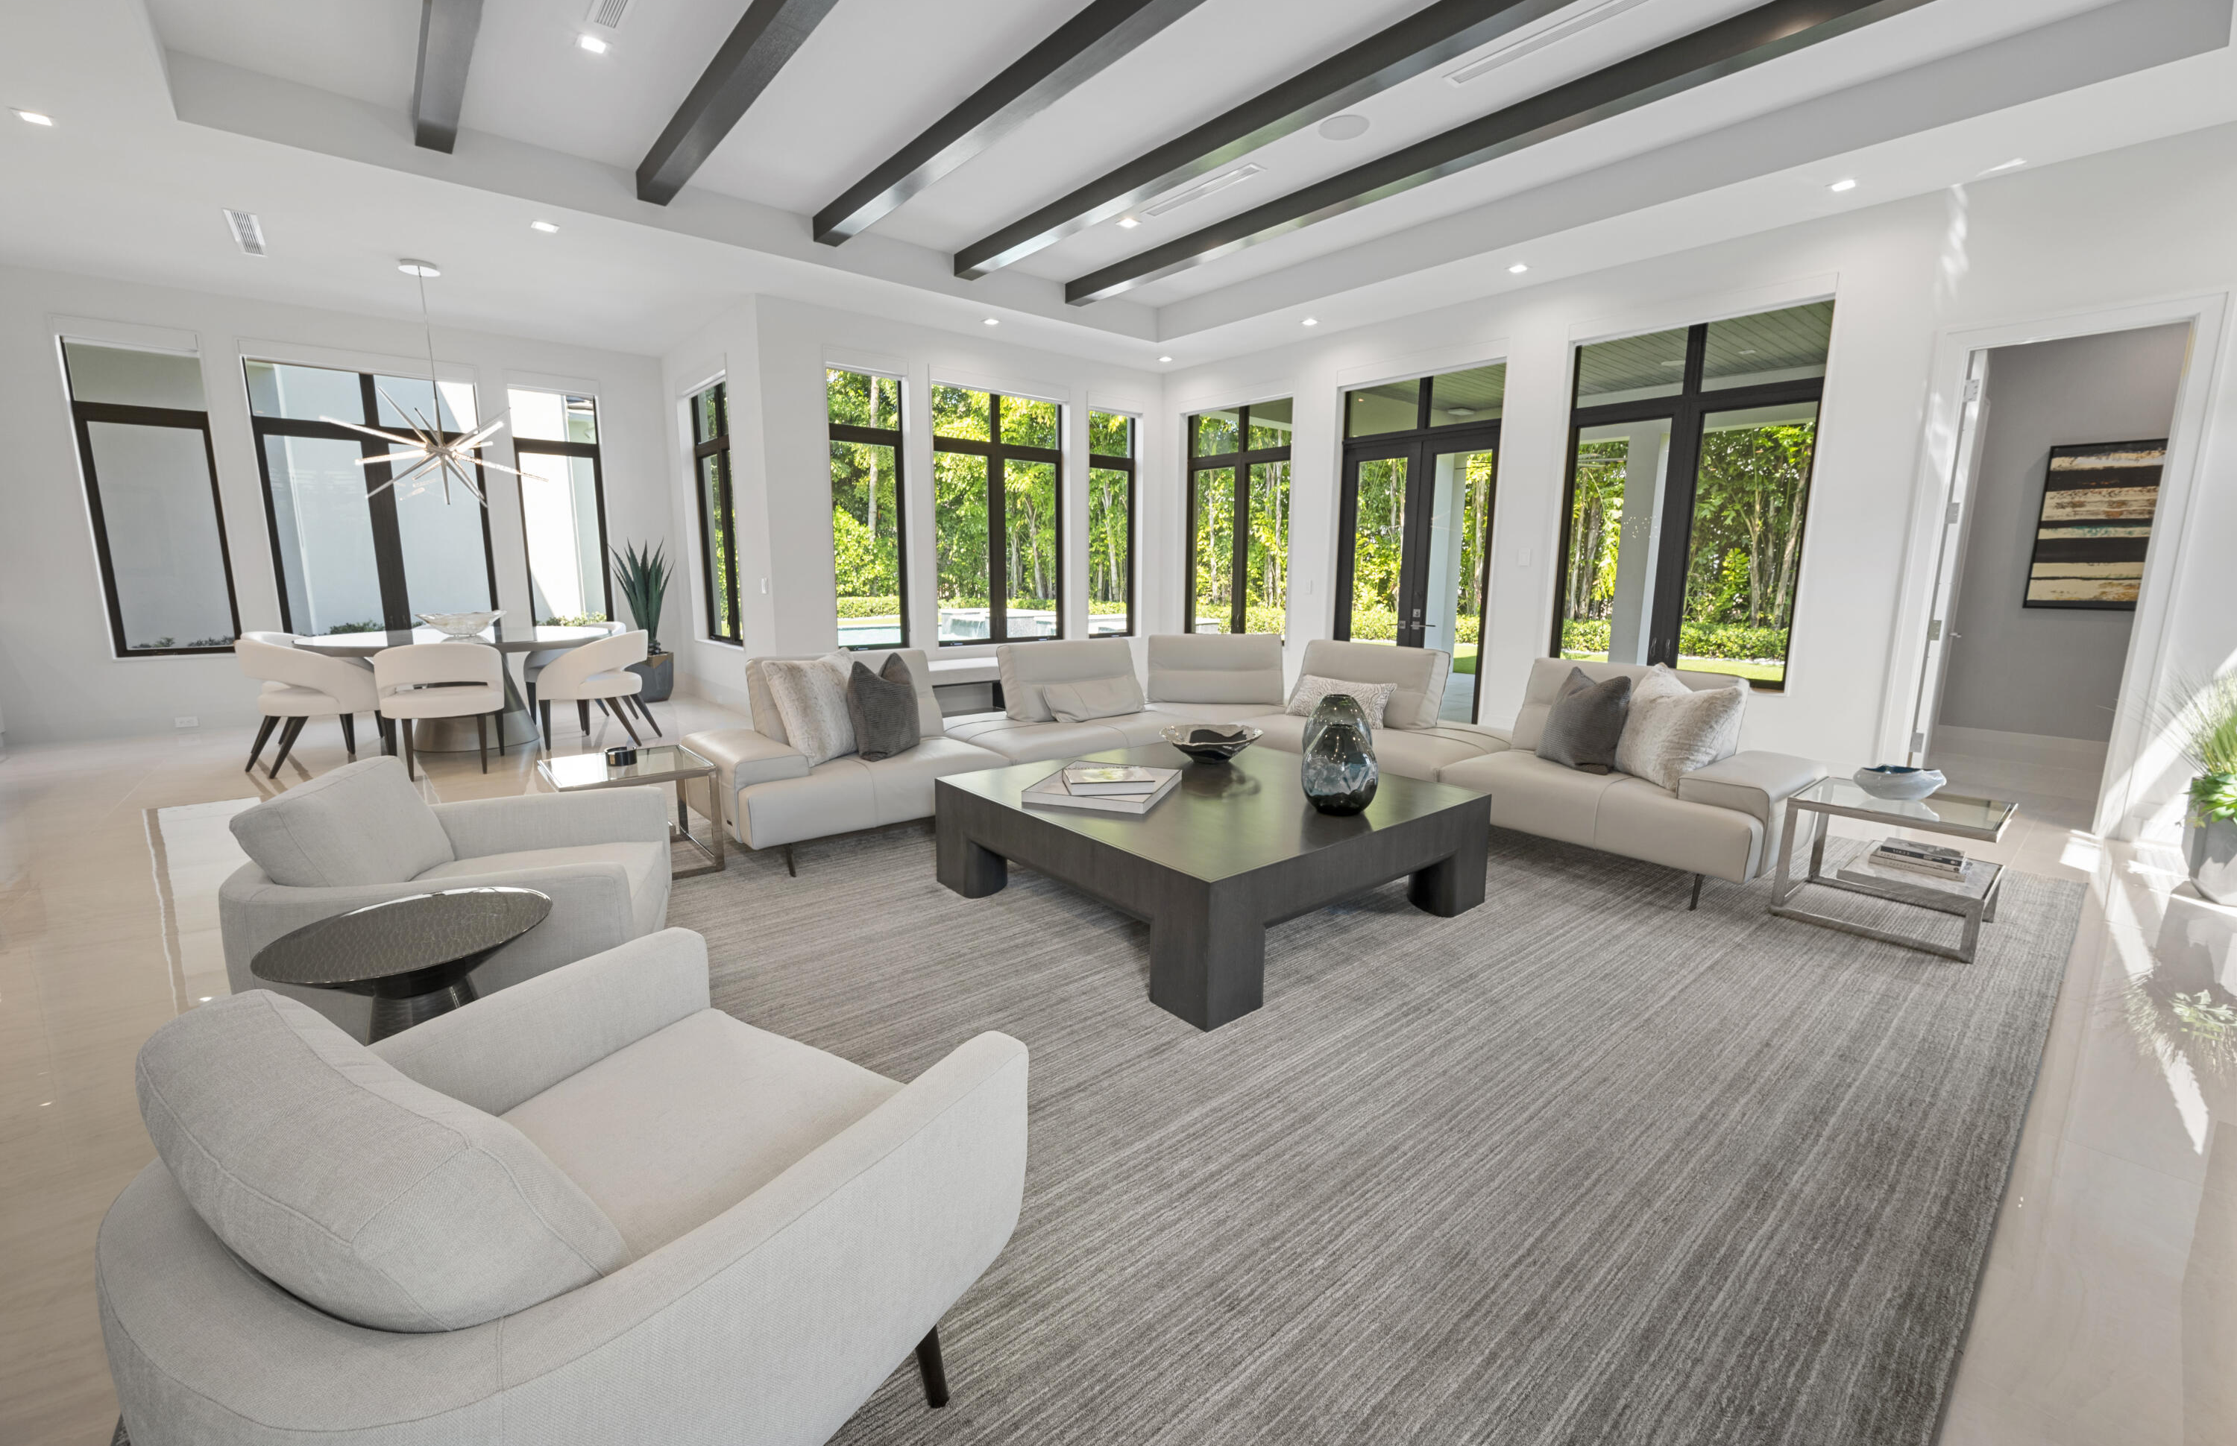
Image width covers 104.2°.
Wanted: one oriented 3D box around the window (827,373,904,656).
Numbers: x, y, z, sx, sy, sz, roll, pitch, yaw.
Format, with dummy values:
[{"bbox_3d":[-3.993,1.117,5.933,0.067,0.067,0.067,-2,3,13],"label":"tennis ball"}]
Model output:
[{"bbox_3d":[-2.040,-1.692,7.198,0.660,2.241,0.120,-8,13,-40],"label":"window"}]

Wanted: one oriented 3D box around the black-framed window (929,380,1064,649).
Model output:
[{"bbox_3d":[-1.076,-1.839,7.982,1.343,2.205,0.120,-8,12,-41],"label":"black-framed window"}]

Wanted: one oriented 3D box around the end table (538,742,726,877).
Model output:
[{"bbox_3d":[-2.143,0.408,3.816,0.594,0.444,0.627,-8,12,-41],"label":"end table"}]

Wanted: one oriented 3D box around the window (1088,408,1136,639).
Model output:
[{"bbox_3d":[-0.078,-1.961,8.843,0.660,2.241,0.120,-8,13,-40],"label":"window"}]

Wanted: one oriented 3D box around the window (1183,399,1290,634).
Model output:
[{"bbox_3d":[1.178,-1.898,8.553,0.120,2.241,1.394,-8,13,-40],"label":"window"}]

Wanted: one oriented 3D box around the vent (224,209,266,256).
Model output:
[{"bbox_3d":[-5.311,-2.987,5.311,0.131,0.030,0.921,-8,13,-40],"label":"vent"}]

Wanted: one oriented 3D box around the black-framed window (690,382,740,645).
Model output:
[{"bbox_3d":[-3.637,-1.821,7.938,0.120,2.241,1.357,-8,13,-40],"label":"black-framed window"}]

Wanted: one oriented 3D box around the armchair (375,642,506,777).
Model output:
[{"bbox_3d":[-4.288,-0.104,5.540,0.603,0.806,0.598,-6,11,-37],"label":"armchair"}]

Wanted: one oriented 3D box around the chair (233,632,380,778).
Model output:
[{"bbox_3d":[-5.201,-0.130,5.609,0.608,0.819,0.594,5,10,28],"label":"chair"}]

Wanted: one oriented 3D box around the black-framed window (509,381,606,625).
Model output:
[{"bbox_3d":[-5.075,-1.863,7.956,0.665,2.192,0.120,-8,12,-41],"label":"black-framed window"}]

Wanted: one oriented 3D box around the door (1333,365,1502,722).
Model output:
[{"bbox_3d":[2.410,-1.368,7.170,0.120,2.810,1.426,-8,13,-40],"label":"door"}]

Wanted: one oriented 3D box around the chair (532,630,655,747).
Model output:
[{"bbox_3d":[-3.748,-0.248,6.376,0.625,0.797,0.620,-1,10,-7],"label":"chair"}]

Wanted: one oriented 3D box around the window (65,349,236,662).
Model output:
[{"bbox_3d":[-7.038,-1.598,6.379,0.665,2.205,0.120,-8,12,-41],"label":"window"}]

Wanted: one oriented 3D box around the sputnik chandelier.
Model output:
[{"bbox_3d":[-4.664,-2.275,5.917,1.214,1.545,1.177,-8,12,-41],"label":"sputnik chandelier"}]

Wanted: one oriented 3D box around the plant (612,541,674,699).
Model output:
[{"bbox_3d":[-4.461,-0.961,8.222,0.555,1.532,0.537,-8,12,-41],"label":"plant"}]

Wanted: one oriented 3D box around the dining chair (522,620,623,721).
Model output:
[{"bbox_3d":[-4.389,-0.395,7.216,0.620,0.797,0.625,4,10,23],"label":"dining chair"}]

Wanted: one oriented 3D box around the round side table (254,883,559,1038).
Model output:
[{"bbox_3d":[-1.363,0.671,1.731,0.450,0.570,0.450,-8,13,-40],"label":"round side table"}]

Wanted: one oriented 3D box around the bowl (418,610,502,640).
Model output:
[{"bbox_3d":[-4.755,-0.704,6.304,0.497,0.166,0.461,-8,12,-41],"label":"bowl"}]

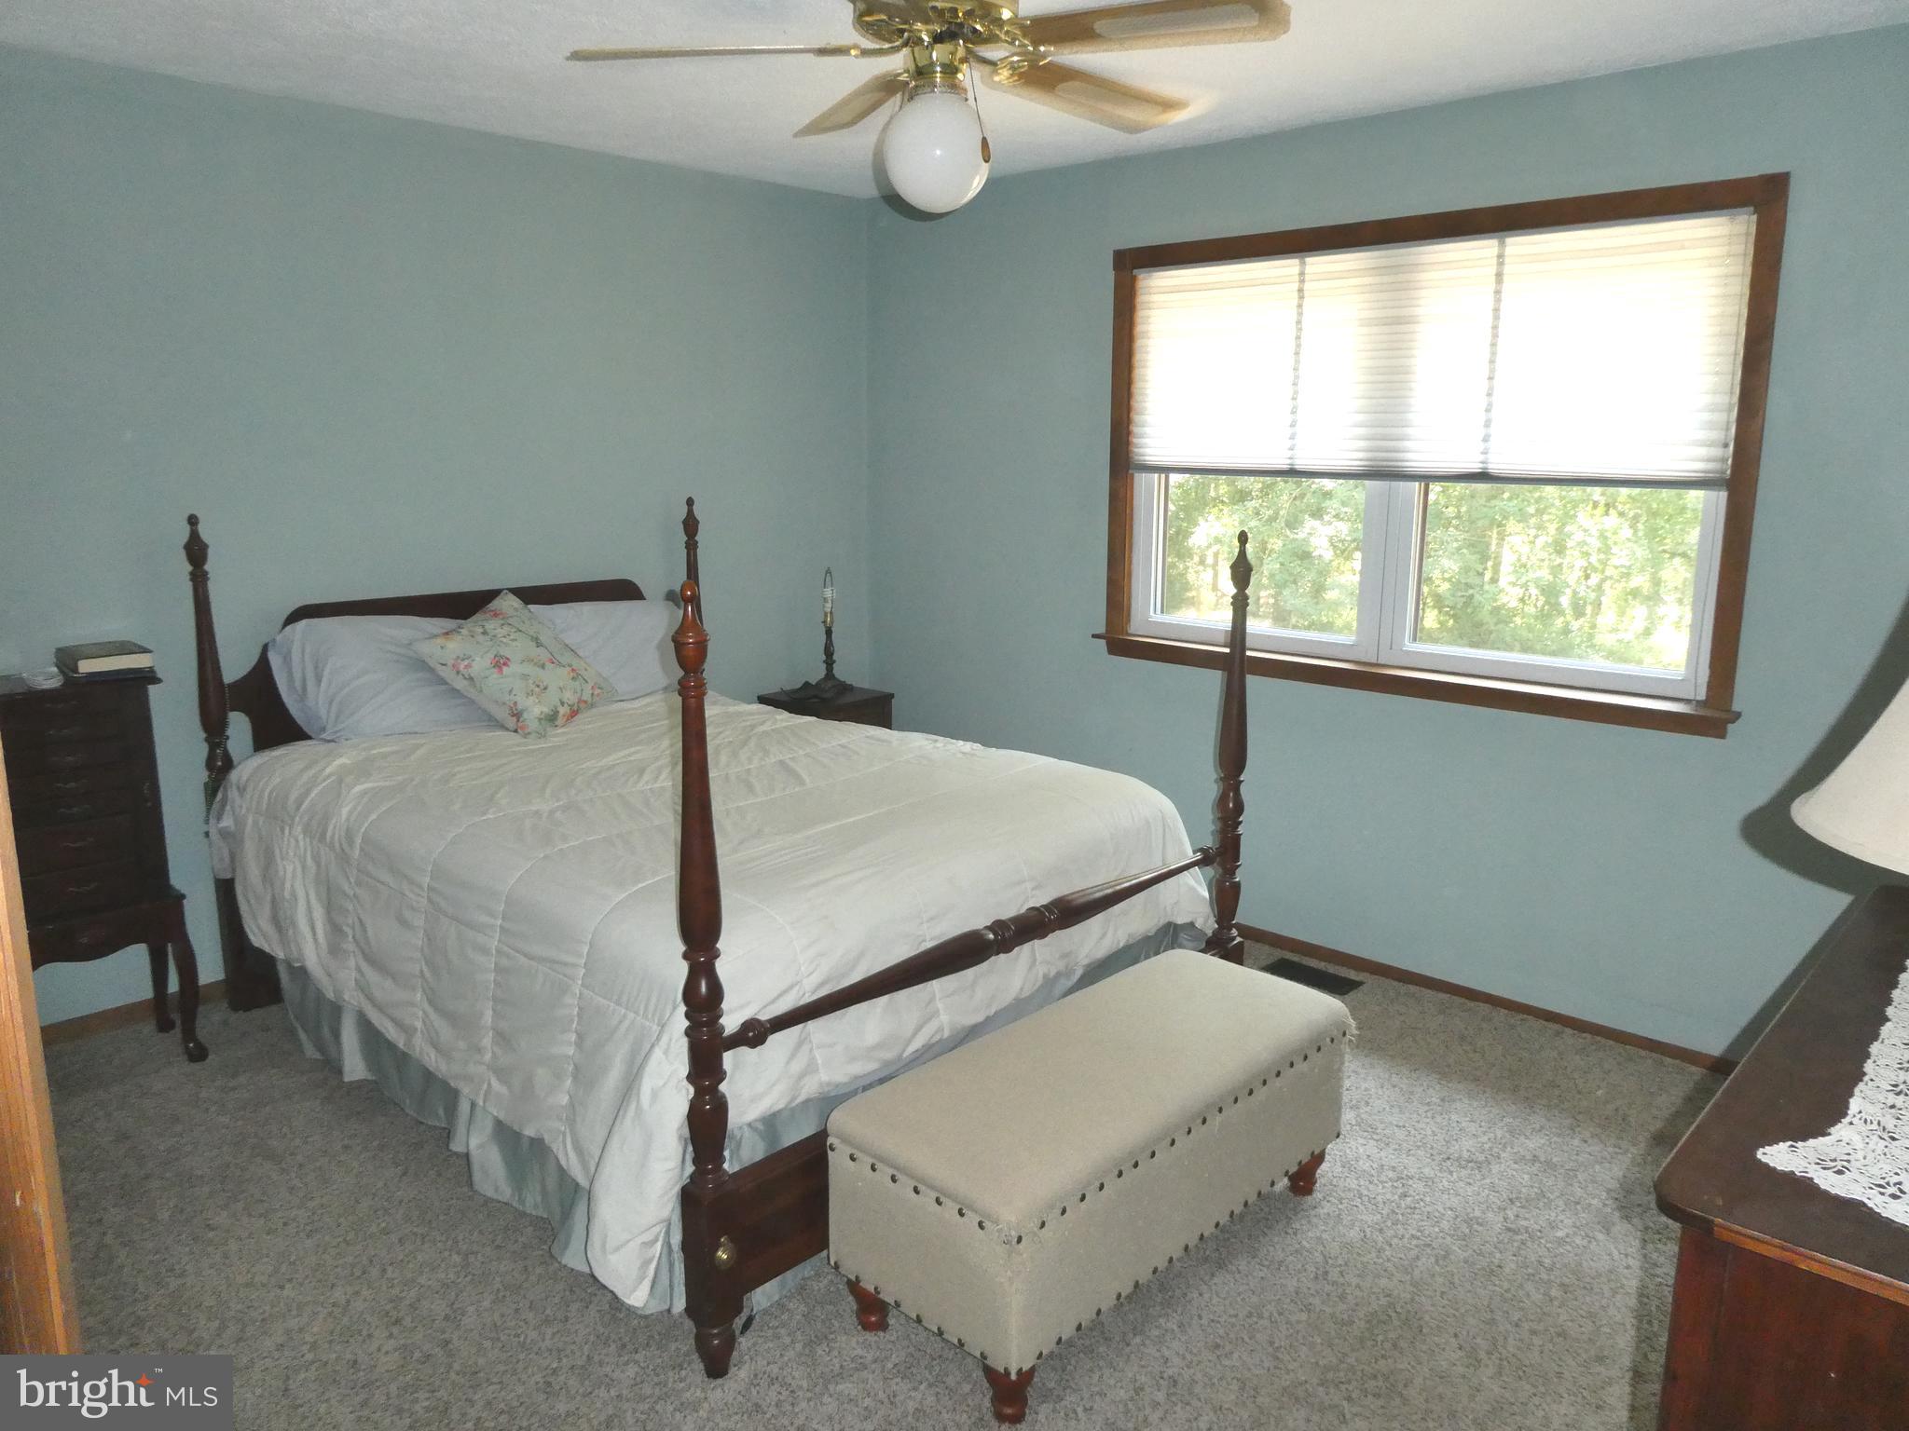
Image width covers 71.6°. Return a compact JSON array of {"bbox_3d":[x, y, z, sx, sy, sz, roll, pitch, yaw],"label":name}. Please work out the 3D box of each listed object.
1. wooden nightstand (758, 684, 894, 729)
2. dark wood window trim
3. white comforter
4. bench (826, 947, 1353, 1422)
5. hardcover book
[{"bbox_3d":[-0.477,0.232,5.011,0.340,0.627,0.375,11,16,42],"label":"wooden nightstand"},{"bbox_3d":[1.192,-0.718,3.745,1.915,1.308,0.090,11,16,42],"label":"dark wood window trim"},{"bbox_3d":[-0.609,0.449,3.369,1.980,0.610,1.710,11,16,42],"label":"white comforter"},{"bbox_3d":[0.302,0.848,2.596,0.445,0.390,1.070,11,16,42],"label":"bench"},{"bbox_3d":[-2.098,-0.139,3.271,0.240,0.047,0.167,11,16,42],"label":"hardcover book"}]

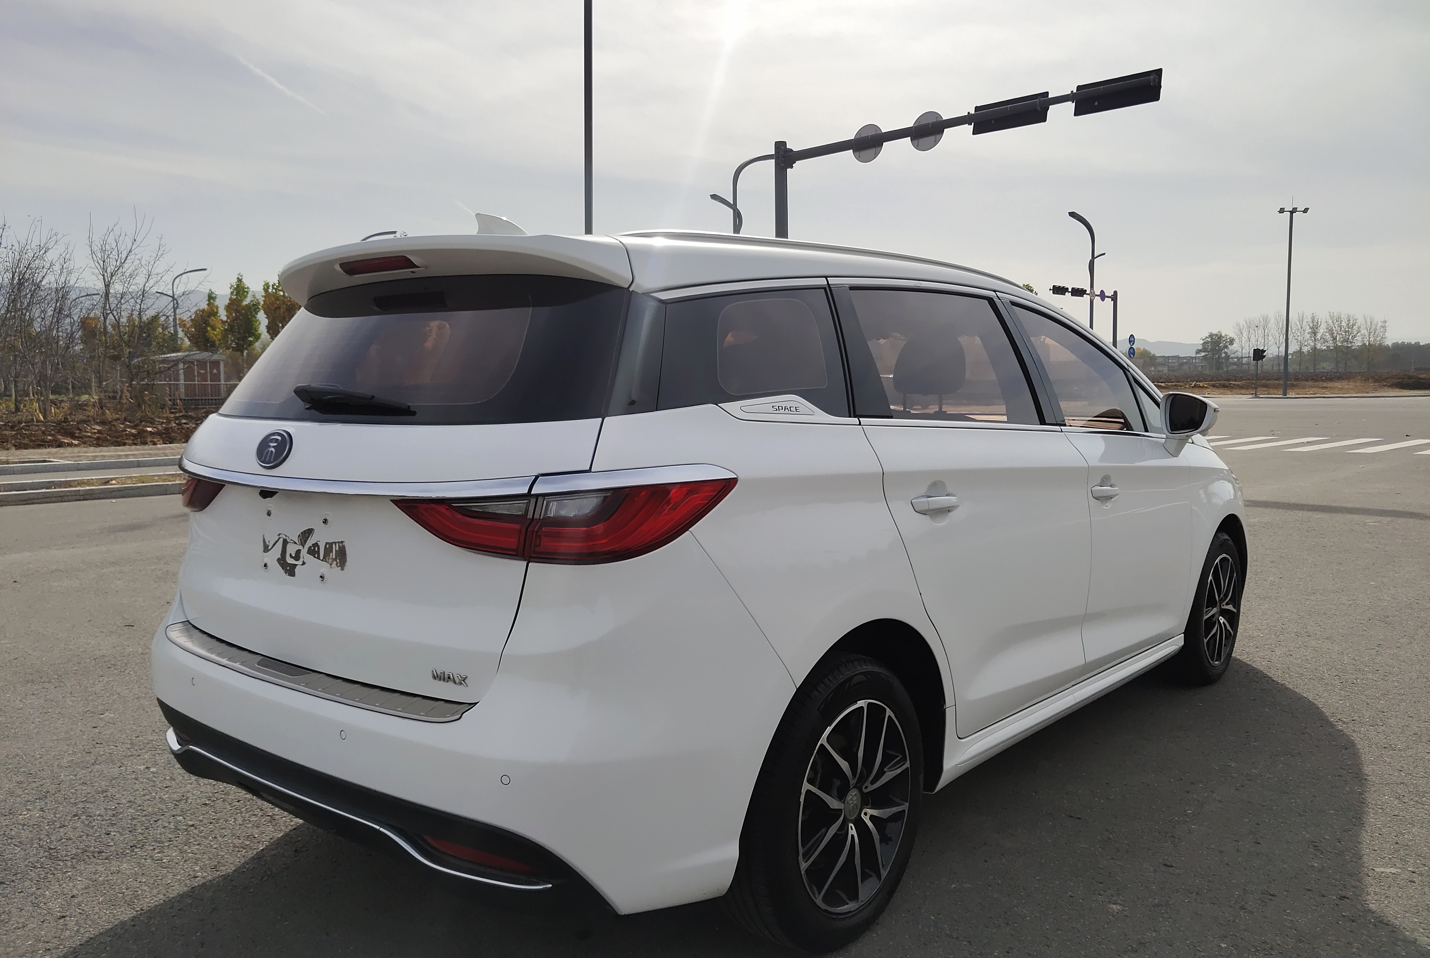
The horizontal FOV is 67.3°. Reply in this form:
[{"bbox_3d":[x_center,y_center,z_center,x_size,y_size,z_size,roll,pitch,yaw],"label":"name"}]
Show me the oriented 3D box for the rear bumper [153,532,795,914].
[{"bbox_3d":[-0.739,0.428,2.458,1.800,0.720,0.670,3,6,40],"label":"rear bumper"}]

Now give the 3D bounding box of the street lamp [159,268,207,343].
[{"bbox_3d":[-36.582,-9.444,74.407,0.350,10.163,3.200,3,6,40],"label":"street lamp"}]

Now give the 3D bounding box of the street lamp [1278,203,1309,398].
[{"bbox_3d":[34.751,-10.750,65.000,1.700,11.290,0.700,0,5,6],"label":"street lamp"}]

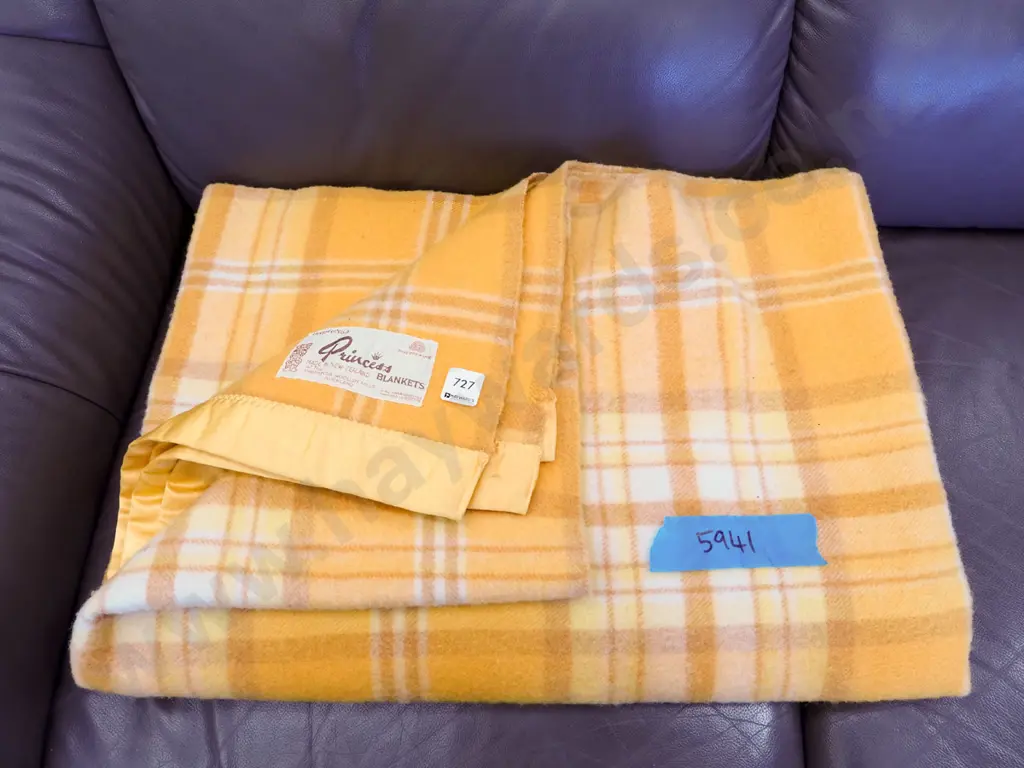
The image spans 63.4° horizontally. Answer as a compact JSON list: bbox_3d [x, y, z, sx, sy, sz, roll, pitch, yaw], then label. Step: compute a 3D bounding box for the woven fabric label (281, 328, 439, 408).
[{"bbox_3d":[-0.140,-0.022,0.772,0.142,0.012,0.072,9,60,12],"label":"woven fabric label"}]

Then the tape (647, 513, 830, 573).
[{"bbox_3d":[0.188,0.134,0.704,0.148,0.003,0.049,-1,60,-1],"label":"tape"}]

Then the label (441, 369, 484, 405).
[{"bbox_3d":[-0.045,0.003,0.767,0.033,0.002,0.034,12,60,7],"label":"label"}]

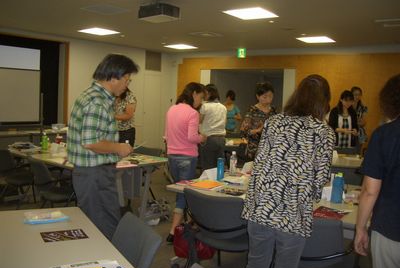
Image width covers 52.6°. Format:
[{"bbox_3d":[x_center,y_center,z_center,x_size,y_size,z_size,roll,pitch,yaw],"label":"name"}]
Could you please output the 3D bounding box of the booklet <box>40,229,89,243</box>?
[{"bbox_3d":[-0.668,0.501,1.992,0.207,0.006,0.147,0,5,-27],"label":"booklet"}]

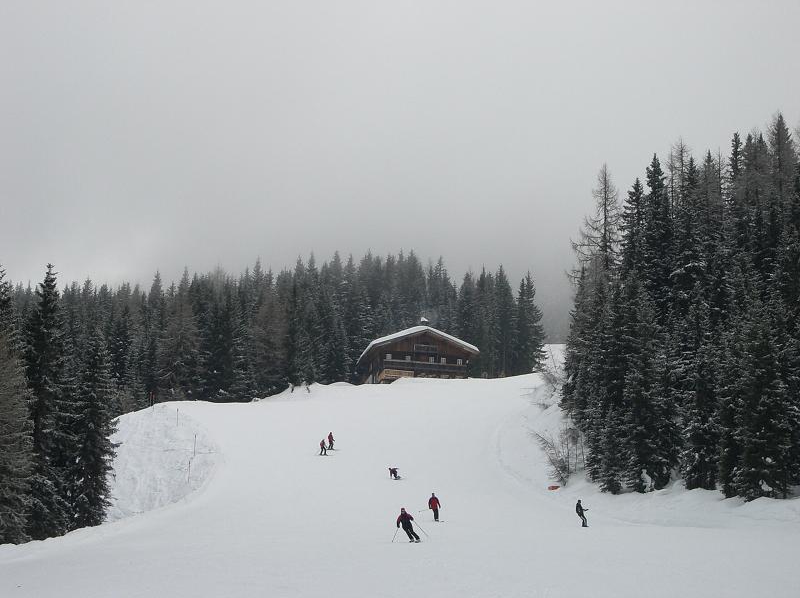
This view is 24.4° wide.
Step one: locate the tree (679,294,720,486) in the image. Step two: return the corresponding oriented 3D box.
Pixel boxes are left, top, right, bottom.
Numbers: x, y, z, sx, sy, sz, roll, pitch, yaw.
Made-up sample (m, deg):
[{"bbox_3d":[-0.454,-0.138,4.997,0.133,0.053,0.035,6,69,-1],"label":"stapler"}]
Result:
[{"bbox_3d":[20.976,6.399,129.756,3.087,14.027,3.087,1,-15,0],"label":"tree"}]

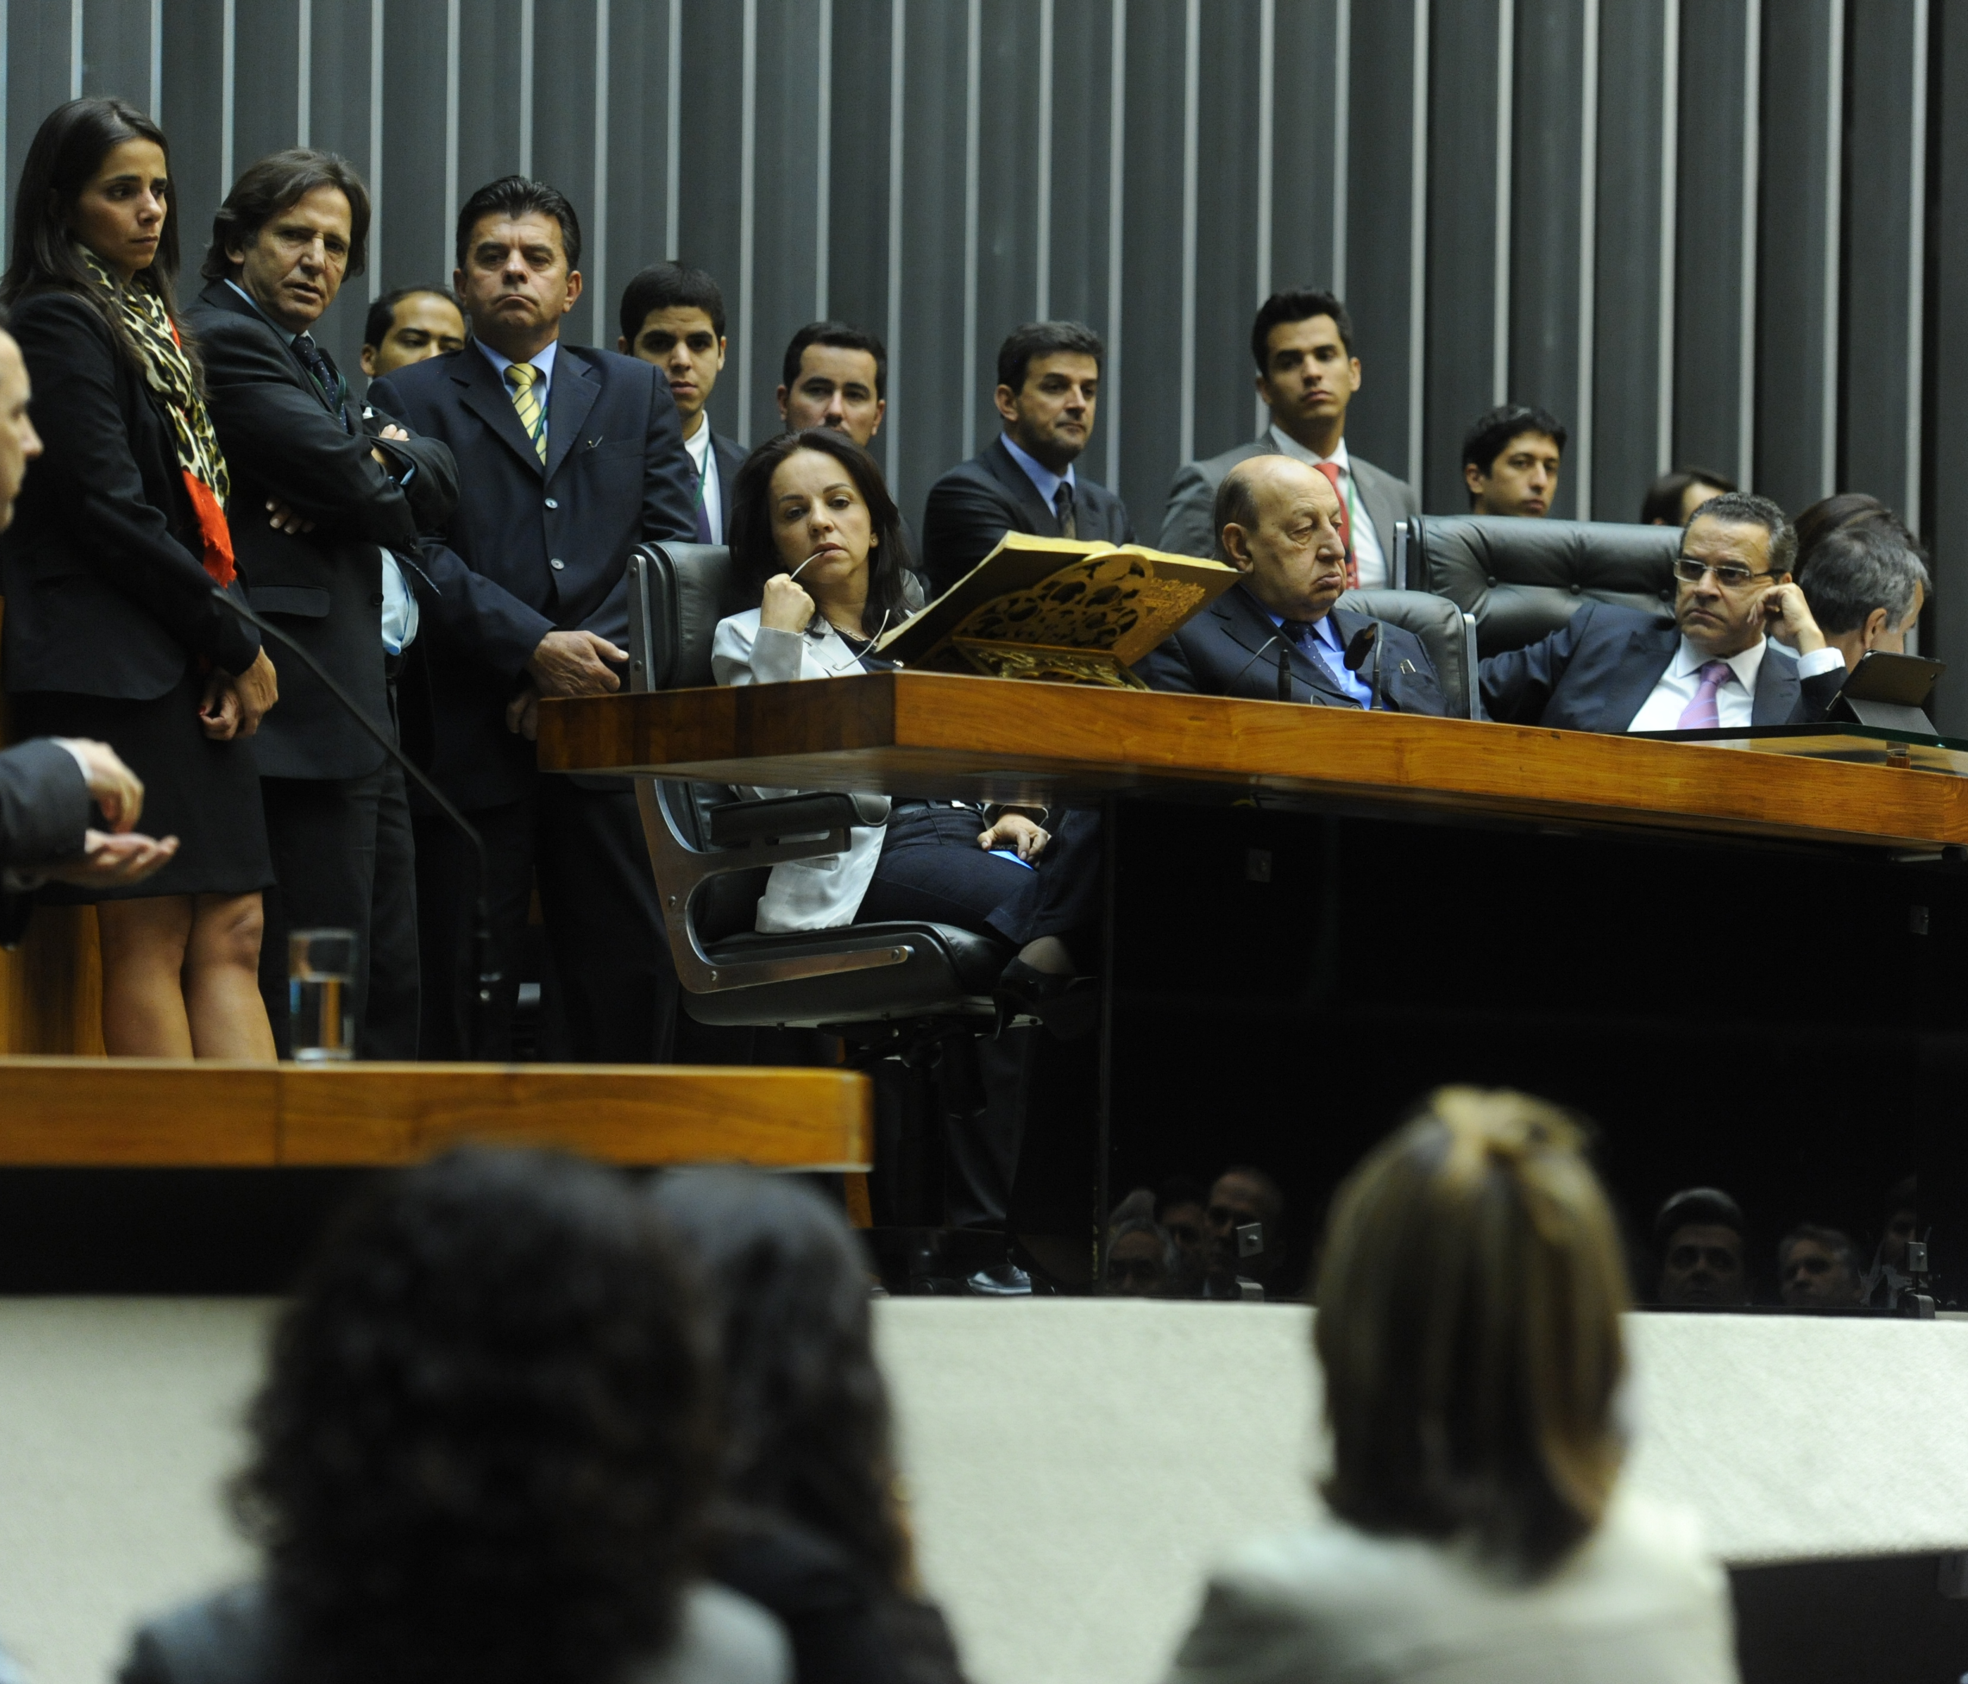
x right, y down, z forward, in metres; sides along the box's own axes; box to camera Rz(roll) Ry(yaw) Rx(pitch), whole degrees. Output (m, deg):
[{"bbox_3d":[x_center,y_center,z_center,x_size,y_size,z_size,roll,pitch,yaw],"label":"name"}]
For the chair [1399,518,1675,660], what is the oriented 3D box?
[{"bbox_3d":[1.068,0.095,13.300,0.660,1.220,0.680,2,-3,-26],"label":"chair"}]

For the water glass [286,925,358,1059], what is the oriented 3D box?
[{"bbox_3d":[-0.691,0.160,8.800,0.070,0.138,0.070,1,-3,0],"label":"water glass"}]

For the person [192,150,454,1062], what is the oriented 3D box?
[{"bbox_3d":[-0.973,-0.182,12.400,0.380,1.690,0.500,-1,-3,38],"label":"person"}]

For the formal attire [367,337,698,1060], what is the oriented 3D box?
[{"bbox_3d":[-0.691,-0.059,12.900,0.540,1.420,0.360,1,-3,-6],"label":"formal attire"}]

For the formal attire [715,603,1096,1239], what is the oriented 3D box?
[{"bbox_3d":[-0.102,0.119,11.900,0.520,0.930,0.720,3,-3,-40],"label":"formal attire"}]

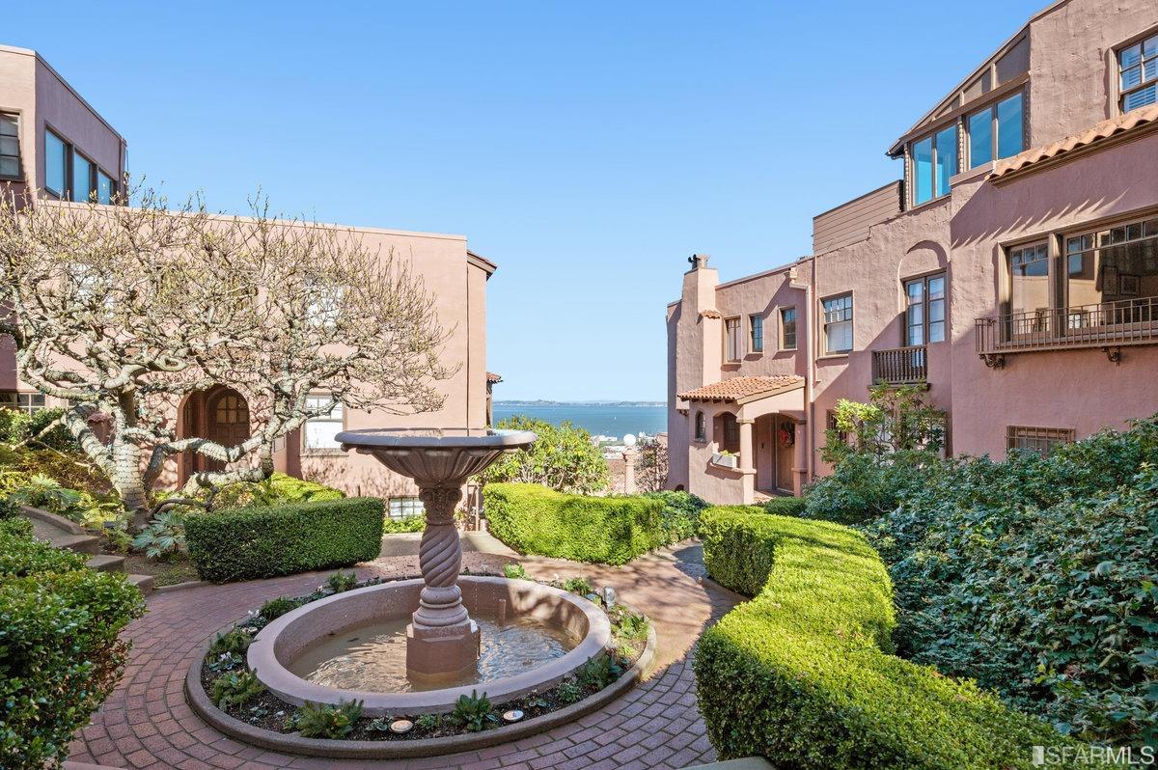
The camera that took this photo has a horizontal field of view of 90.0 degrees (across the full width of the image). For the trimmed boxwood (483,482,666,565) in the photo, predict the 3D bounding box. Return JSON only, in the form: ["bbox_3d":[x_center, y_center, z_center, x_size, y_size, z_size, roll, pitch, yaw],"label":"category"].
[{"bbox_3d":[-0.059,1.681,7.225,2.250,0.770,1.150,-1,-2,19],"label":"trimmed boxwood"}]

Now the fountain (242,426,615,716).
[{"bbox_3d":[-1.076,1.172,4.604,2.595,1.606,2.595,0,-2,0],"label":"fountain"}]

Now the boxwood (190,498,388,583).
[{"bbox_3d":[-3.290,1.698,6.577,1.922,0.700,0.650,1,-2,-29],"label":"boxwood"}]

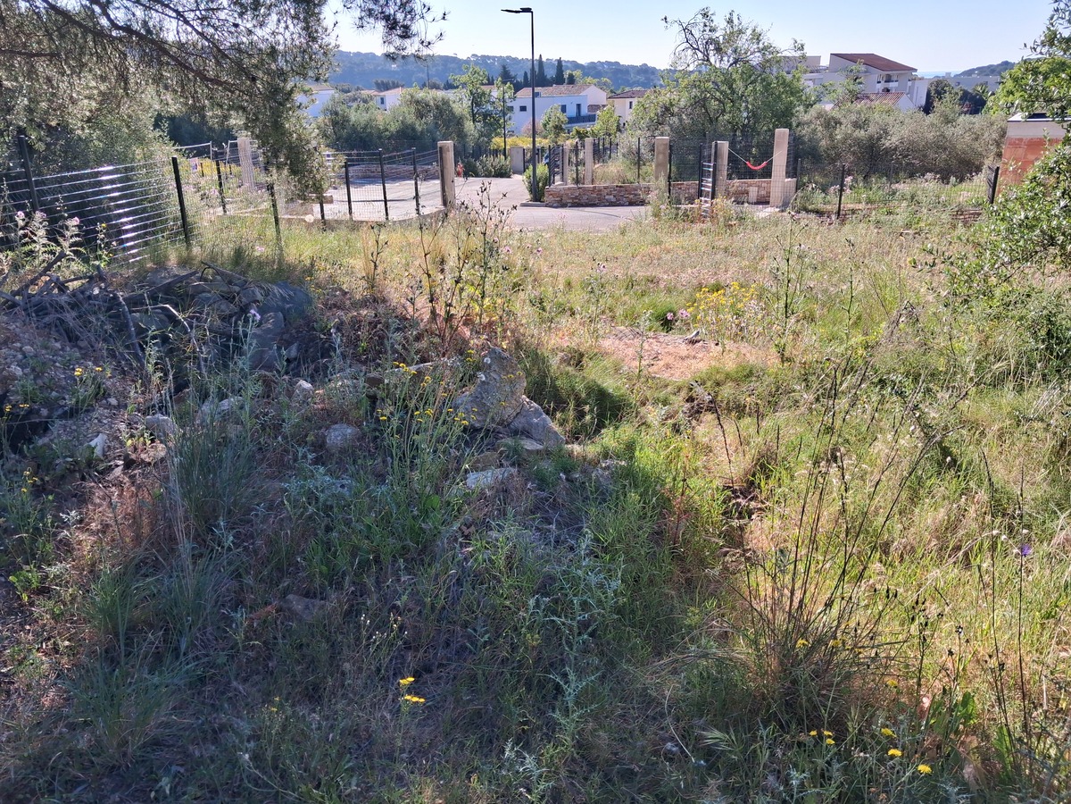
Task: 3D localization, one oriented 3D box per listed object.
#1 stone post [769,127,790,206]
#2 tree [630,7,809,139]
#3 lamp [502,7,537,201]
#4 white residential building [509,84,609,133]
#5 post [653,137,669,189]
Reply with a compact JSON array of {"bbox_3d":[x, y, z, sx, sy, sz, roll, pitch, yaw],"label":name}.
[{"bbox_3d":[6.602,-6.386,22.765,0.370,2.032,0.370,-1,21,0],"label":"stone post"},{"bbox_3d":[6.184,-10.182,28.278,6.090,5.717,5.800,-1,21,0],"label":"tree"},{"bbox_3d":[-0.403,-8.044,22.941,0.850,5.003,0.300,-1,21,0],"label":"lamp"},{"bbox_3d":[2.545,-33.612,98.533,8.800,7.030,8.600,-20,28,-39],"label":"white residential building"},{"bbox_3d":[3.439,-6.360,22.964,0.370,1.793,0.370,-1,21,0],"label":"post"}]

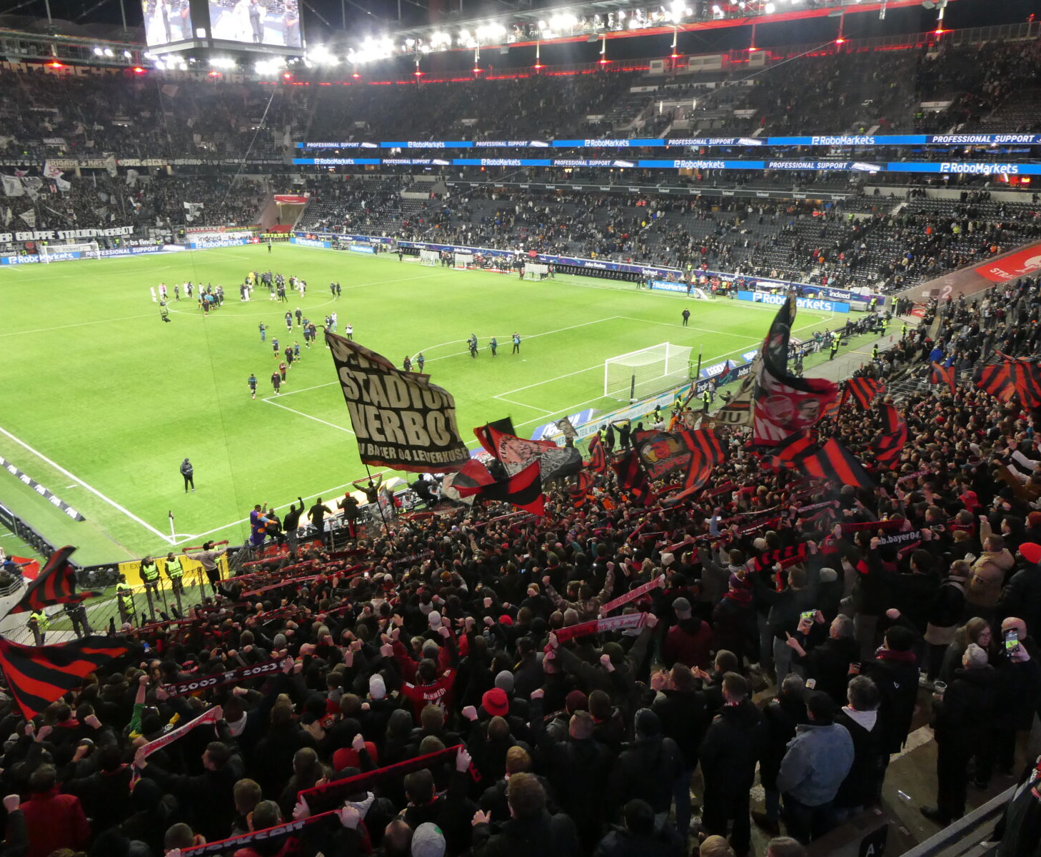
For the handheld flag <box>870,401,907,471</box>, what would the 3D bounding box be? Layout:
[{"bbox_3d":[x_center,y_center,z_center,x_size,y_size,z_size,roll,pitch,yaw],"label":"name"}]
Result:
[{"bbox_3d":[6.972,0.144,15.000,0.650,1.200,0.400,9,21,25],"label":"handheld flag"}]

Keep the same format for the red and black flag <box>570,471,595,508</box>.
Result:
[{"bbox_3d":[1.762,1.724,22.500,0.720,1.000,0.450,2,19,5],"label":"red and black flag"}]

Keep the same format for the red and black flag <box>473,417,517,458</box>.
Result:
[{"bbox_3d":[-0.909,0.319,28.000,1.528,1.437,0.450,0,19,-2],"label":"red and black flag"}]

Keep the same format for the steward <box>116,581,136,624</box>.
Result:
[{"bbox_3d":[-13.531,6.053,27.200,0.550,1.750,0.400,-16,25,-39],"label":"steward"}]

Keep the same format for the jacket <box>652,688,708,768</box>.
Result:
[{"bbox_3d":[1.294,2.412,6.400,0.540,0.700,0.400,-5,19,-14],"label":"jacket"}]

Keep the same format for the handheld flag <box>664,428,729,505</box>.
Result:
[{"bbox_3d":[4.291,0.925,19.500,1.436,1.755,0.500,5,19,13],"label":"handheld flag"}]

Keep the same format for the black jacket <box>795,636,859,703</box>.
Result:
[{"bbox_3d":[2.491,1.994,6.400,0.540,0.720,0.460,-10,21,-28],"label":"black jacket"}]

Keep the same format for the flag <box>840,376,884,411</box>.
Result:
[{"bbox_3d":[11.442,-1.167,26.500,1.187,1.029,0.400,8,20,23],"label":"flag"}]

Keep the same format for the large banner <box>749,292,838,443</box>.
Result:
[{"bbox_3d":[6.874,-1.457,20.000,1.707,3.678,0.800,7,20,19],"label":"large banner"}]

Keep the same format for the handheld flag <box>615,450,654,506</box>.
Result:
[{"bbox_3d":[2.945,1.259,20.500,0.950,1.350,0.450,3,19,8],"label":"handheld flag"}]

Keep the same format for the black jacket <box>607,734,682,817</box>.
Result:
[{"bbox_3d":[0.991,2.780,6.350,0.570,0.660,0.360,-4,19,-11],"label":"black jacket"}]

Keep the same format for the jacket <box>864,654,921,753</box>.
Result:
[{"bbox_3d":[2.584,1.934,5.600,0.520,0.780,0.380,-4,19,-11],"label":"jacket"}]

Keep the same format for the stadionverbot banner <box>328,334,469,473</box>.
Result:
[{"bbox_3d":[-3.307,-0.690,21.500,3.600,3.500,0.700,0,19,-1],"label":"stadionverbot banner"}]

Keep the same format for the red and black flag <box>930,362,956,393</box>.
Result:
[{"bbox_3d":[12.004,-1.445,22.500,0.720,0.850,0.350,10,21,27],"label":"red and black flag"}]

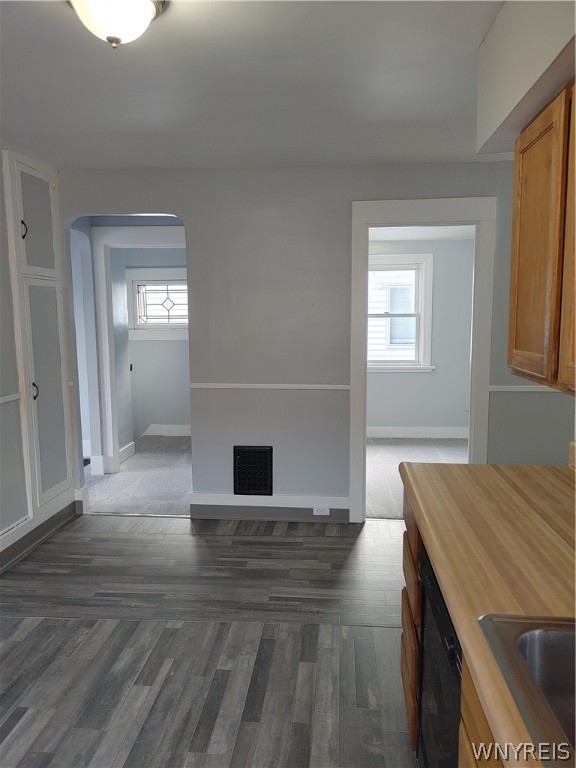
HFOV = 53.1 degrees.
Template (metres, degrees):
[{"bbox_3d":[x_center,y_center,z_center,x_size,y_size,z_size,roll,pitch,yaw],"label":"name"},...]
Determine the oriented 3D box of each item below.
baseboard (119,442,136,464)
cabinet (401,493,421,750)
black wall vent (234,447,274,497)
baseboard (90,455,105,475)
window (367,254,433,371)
[{"bbox_3d":[-1.664,0.721,6.004,0.020,0.137,0.490,0,7,6],"label":"baseboard"},{"bbox_3d":[0.737,0.823,1.976,0.630,0.876,0.465,0,7,6],"label":"cabinet"},{"bbox_3d":[-0.253,0.635,4.171,0.277,0.364,0.025,0,7,6],"label":"black wall vent"},{"bbox_3d":[-1.794,0.772,5.416,0.135,0.180,0.020,0,7,6],"label":"baseboard"},{"bbox_3d":[1.174,-0.819,6.719,1.040,1.358,0.100,0,7,6],"label":"window"}]

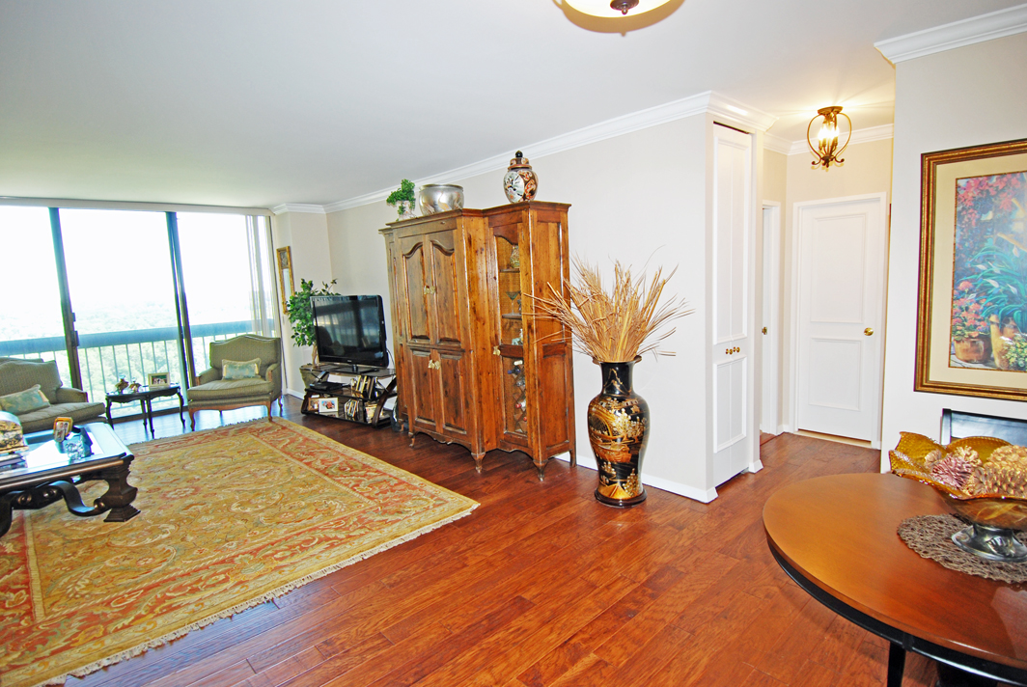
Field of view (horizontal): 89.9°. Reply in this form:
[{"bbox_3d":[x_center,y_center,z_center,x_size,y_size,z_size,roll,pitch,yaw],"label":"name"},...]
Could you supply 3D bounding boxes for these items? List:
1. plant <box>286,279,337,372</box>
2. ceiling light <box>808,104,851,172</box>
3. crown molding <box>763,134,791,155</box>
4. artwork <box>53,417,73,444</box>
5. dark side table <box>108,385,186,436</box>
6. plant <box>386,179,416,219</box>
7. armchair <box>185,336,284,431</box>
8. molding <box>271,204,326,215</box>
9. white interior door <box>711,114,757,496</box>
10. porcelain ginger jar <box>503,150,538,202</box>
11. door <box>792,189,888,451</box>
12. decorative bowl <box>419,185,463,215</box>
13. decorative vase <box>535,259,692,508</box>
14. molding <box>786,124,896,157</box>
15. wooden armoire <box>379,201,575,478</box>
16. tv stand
[{"bbox_3d":[-2.557,0.003,6.611,0.610,1.660,0.580,-10,11,-43],"label":"plant"},{"bbox_3d":[2.160,-1.393,3.506,0.295,0.372,0.295,-10,10,-43],"label":"ceiling light"},{"bbox_3d":[2.147,-1.618,4.152,0.750,0.096,0.070,-10,10,-43],"label":"crown molding"},{"bbox_3d":[-3.593,0.680,4.122,0.130,0.195,0.030,-3,-7,1],"label":"artwork"},{"bbox_3d":[-4.099,0.773,5.765,0.480,0.520,0.480,-3,8,3],"label":"dark side table"},{"bbox_3d":[-1.057,-1.322,4.882,0.260,0.416,0.280,-10,10,-43],"label":"plant"},{"bbox_3d":[-3.312,0.446,6.203,0.820,0.944,0.820,-5,8,-16],"label":"armchair"},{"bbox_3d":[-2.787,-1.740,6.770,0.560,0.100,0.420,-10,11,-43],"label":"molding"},{"bbox_3d":[1.517,-0.217,3.627,0.680,2.450,0.045,-10,11,-43],"label":"white interior door"},{"bbox_3d":[0.046,-1.236,3.896,0.265,0.402,0.265,-3,7,0],"label":"porcelain ginger jar"},{"bbox_3d":[2.733,-0.176,4.362,0.070,2.036,0.640,-10,10,-43],"label":"door"},{"bbox_3d":[-0.634,-1.224,4.523,0.390,0.272,0.390,-3,7,0],"label":"decorative bowl"},{"bbox_3d":[0.651,0.282,3.408,0.860,1.602,0.980,-10,10,-43],"label":"decorative vase"},{"bbox_3d":[2.660,-1.656,4.157,0.070,0.100,0.840,-10,11,-43],"label":"molding"},{"bbox_3d":[-0.500,-0.049,4.633,0.665,2.084,2.175,-10,11,-43],"label":"wooden armoire"},{"bbox_3d":[-1.899,0.592,6.118,1.440,0.560,0.450,2,9,34],"label":"tv stand"}]

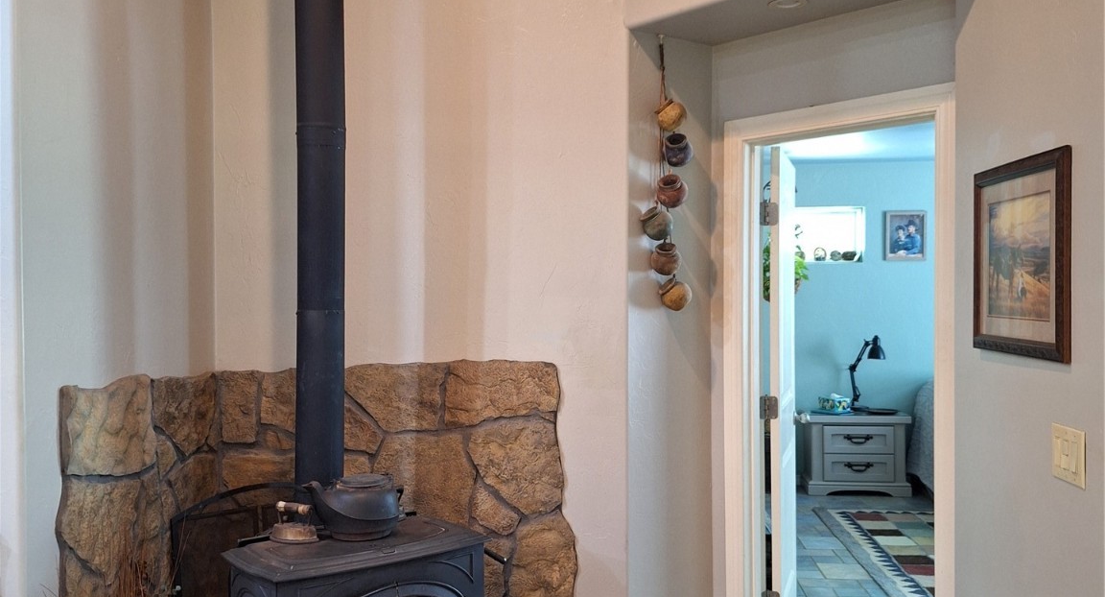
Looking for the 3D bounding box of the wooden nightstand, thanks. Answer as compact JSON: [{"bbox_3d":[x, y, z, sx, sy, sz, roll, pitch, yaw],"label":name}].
[{"bbox_3d":[2.200,1.119,7.174,0.735,0.570,0.420,0,1,3],"label":"wooden nightstand"}]

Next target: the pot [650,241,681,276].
[{"bbox_3d":[0.412,-0.140,3.560,0.107,0.101,0.107,0,26,0],"label":"pot"}]

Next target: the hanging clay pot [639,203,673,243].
[{"bbox_3d":[0.375,-0.263,3.520,0.108,0.112,0.108,-43,14,-32],"label":"hanging clay pot"}]

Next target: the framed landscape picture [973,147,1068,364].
[{"bbox_3d":[1.162,-0.099,2.455,0.027,0.487,0.540,0,1,3],"label":"framed landscape picture"}]

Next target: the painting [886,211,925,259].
[{"bbox_3d":[2.632,-0.465,7.287,0.288,0.367,0.025,0,1,4],"label":"painting"}]

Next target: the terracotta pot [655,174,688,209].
[{"bbox_3d":[0.439,-0.387,3.580,0.110,0.105,0.110,-10,29,6],"label":"terracotta pot"}]

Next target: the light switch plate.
[{"bbox_3d":[1.158,0.352,2.205,0.010,0.124,0.160,0,1,3],"label":"light switch plate"}]

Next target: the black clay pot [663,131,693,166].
[{"bbox_3d":[0.463,-0.543,3.594,0.106,0.114,0.106,-9,37,7],"label":"black clay pot"}]

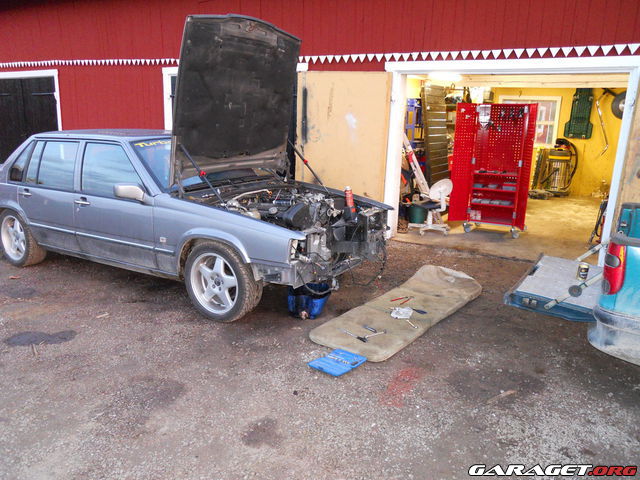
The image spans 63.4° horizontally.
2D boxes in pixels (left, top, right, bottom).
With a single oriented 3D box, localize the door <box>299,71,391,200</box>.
[{"bbox_3d":[0.291,-1.125,6.870,1.210,2.090,0.060,3,14,10],"label":"door"}]

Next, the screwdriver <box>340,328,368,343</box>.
[{"bbox_3d":[0.242,0.688,3.734,0.033,0.030,0.286,-11,18,-40],"label":"screwdriver"}]

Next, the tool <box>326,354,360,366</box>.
[{"bbox_3d":[0.152,0.813,3.499,0.232,0.027,0.036,9,16,30],"label":"tool"}]

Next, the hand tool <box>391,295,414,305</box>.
[{"bbox_3d":[0.731,0.517,4.471,0.245,0.020,0.119,-11,18,-41],"label":"hand tool"}]

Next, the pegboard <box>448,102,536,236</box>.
[{"bbox_3d":[2.475,-1.026,7.304,1.042,1.720,0.594,9,16,30],"label":"pegboard"}]

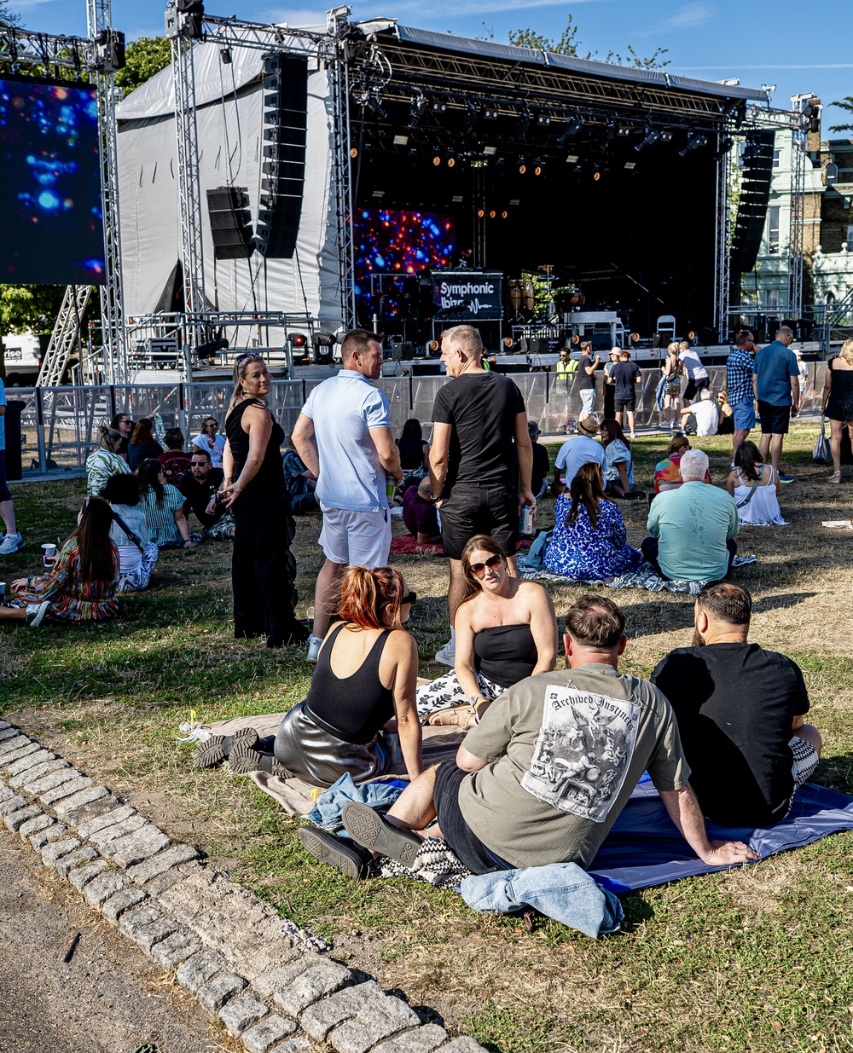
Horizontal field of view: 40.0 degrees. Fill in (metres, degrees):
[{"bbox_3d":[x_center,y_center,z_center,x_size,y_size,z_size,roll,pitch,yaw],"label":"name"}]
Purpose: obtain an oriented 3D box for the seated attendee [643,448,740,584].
[{"bbox_3d":[1.900,-0.100,8.450,0.670,0.910,0.750,-1,8,1],"label":"seated attendee"}]

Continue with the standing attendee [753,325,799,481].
[{"bbox_3d":[4.250,-1.466,14.098,0.540,1.850,0.380,1,9,14],"label":"standing attendee"}]

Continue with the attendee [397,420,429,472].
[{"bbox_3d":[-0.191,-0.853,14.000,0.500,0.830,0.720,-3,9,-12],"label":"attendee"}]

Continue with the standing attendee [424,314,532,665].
[{"bbox_3d":[0.299,-0.168,6.150,0.530,1.760,0.380,-3,8,-13],"label":"standing attendee"}]

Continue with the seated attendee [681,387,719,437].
[{"bbox_3d":[4.962,-2.124,21.559,0.750,0.880,0.550,5,11,37],"label":"seated attendee"}]

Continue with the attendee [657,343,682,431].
[{"bbox_3d":[4.843,-2.802,23.300,0.500,1.700,0.420,-5,9,-27],"label":"attendee"}]

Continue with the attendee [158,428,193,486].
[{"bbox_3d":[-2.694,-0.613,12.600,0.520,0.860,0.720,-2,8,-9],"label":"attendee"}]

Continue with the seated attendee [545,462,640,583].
[{"bbox_3d":[1.216,-0.081,8.724,0.720,0.850,0.750,-1,9,3],"label":"seated attendee"}]

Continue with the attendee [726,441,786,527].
[{"bbox_3d":[3.073,-0.406,10.900,0.540,0.800,0.720,0,8,3],"label":"attendee"}]

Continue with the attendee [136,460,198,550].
[{"bbox_3d":[-2.224,-0.207,10.200,0.540,0.780,0.750,2,9,20],"label":"attendee"}]

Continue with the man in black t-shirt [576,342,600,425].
[{"bbox_3d":[3.091,-2.651,22.400,0.420,1.800,0.500,-5,9,-25],"label":"man in black t-shirt"}]

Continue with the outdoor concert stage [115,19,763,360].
[{"bbox_3d":[0.354,-7.341,30.829,12.735,8.600,11.721,-8,11,-39],"label":"outdoor concert stage"}]

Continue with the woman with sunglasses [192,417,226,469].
[{"bbox_3d":[-2.674,-0.917,14.600,0.520,0.840,0.700,-5,9,-23],"label":"woman with sunglasses"}]

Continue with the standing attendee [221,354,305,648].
[{"bbox_3d":[-0.935,-0.154,6.650,0.400,1.670,0.440,-5,9,-25],"label":"standing attendee"}]

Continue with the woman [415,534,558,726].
[{"bbox_3d":[0.287,0.456,5.353,0.760,0.840,0.720,0,9,9],"label":"woman"}]

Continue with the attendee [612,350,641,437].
[{"bbox_3d":[3.835,-2.510,22.400,0.540,1.660,0.420,-4,9,-17],"label":"attendee"}]

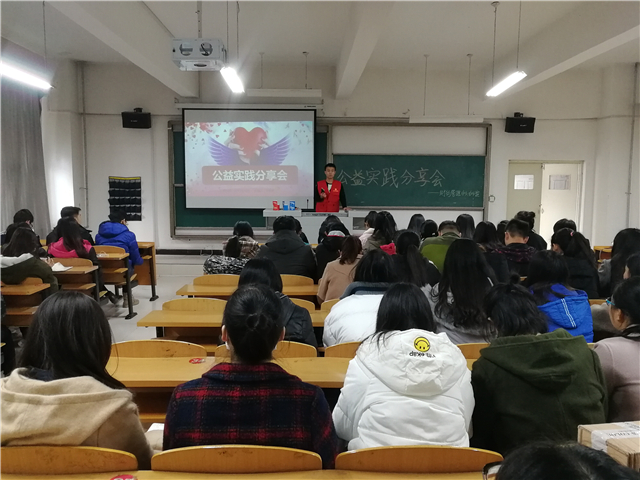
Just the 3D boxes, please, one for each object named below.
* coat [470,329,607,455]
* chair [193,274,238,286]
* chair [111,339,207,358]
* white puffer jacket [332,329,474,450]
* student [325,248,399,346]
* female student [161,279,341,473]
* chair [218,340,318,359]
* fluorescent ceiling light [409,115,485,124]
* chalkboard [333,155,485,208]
[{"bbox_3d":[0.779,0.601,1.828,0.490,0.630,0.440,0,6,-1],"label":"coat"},{"bbox_3d":[-0.811,0.652,4.344,0.480,0.820,0.460,0,6,-1],"label":"chair"},{"bbox_3d":[-0.789,0.864,2.644,0.480,0.827,0.500,0,6,-1],"label":"chair"},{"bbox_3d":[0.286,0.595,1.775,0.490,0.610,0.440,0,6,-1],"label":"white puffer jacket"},{"bbox_3d":[0.260,0.656,2.809,0.540,1.230,0.750,0,6,-1],"label":"student"},{"bbox_3d":[-0.223,0.736,1.811,0.510,1.240,0.680,0,6,-1],"label":"female student"},{"bbox_3d":[-0.257,0.865,2.558,0.470,0.830,0.460,0,6,-1],"label":"chair"},{"bbox_3d":[2.166,-2.058,8.528,1.290,0.130,0.150,0,6,-1],"label":"fluorescent ceiling light"},{"bbox_3d":[1.738,-1.142,9.749,3.000,1.050,0.050,0,6,-1],"label":"chalkboard"}]

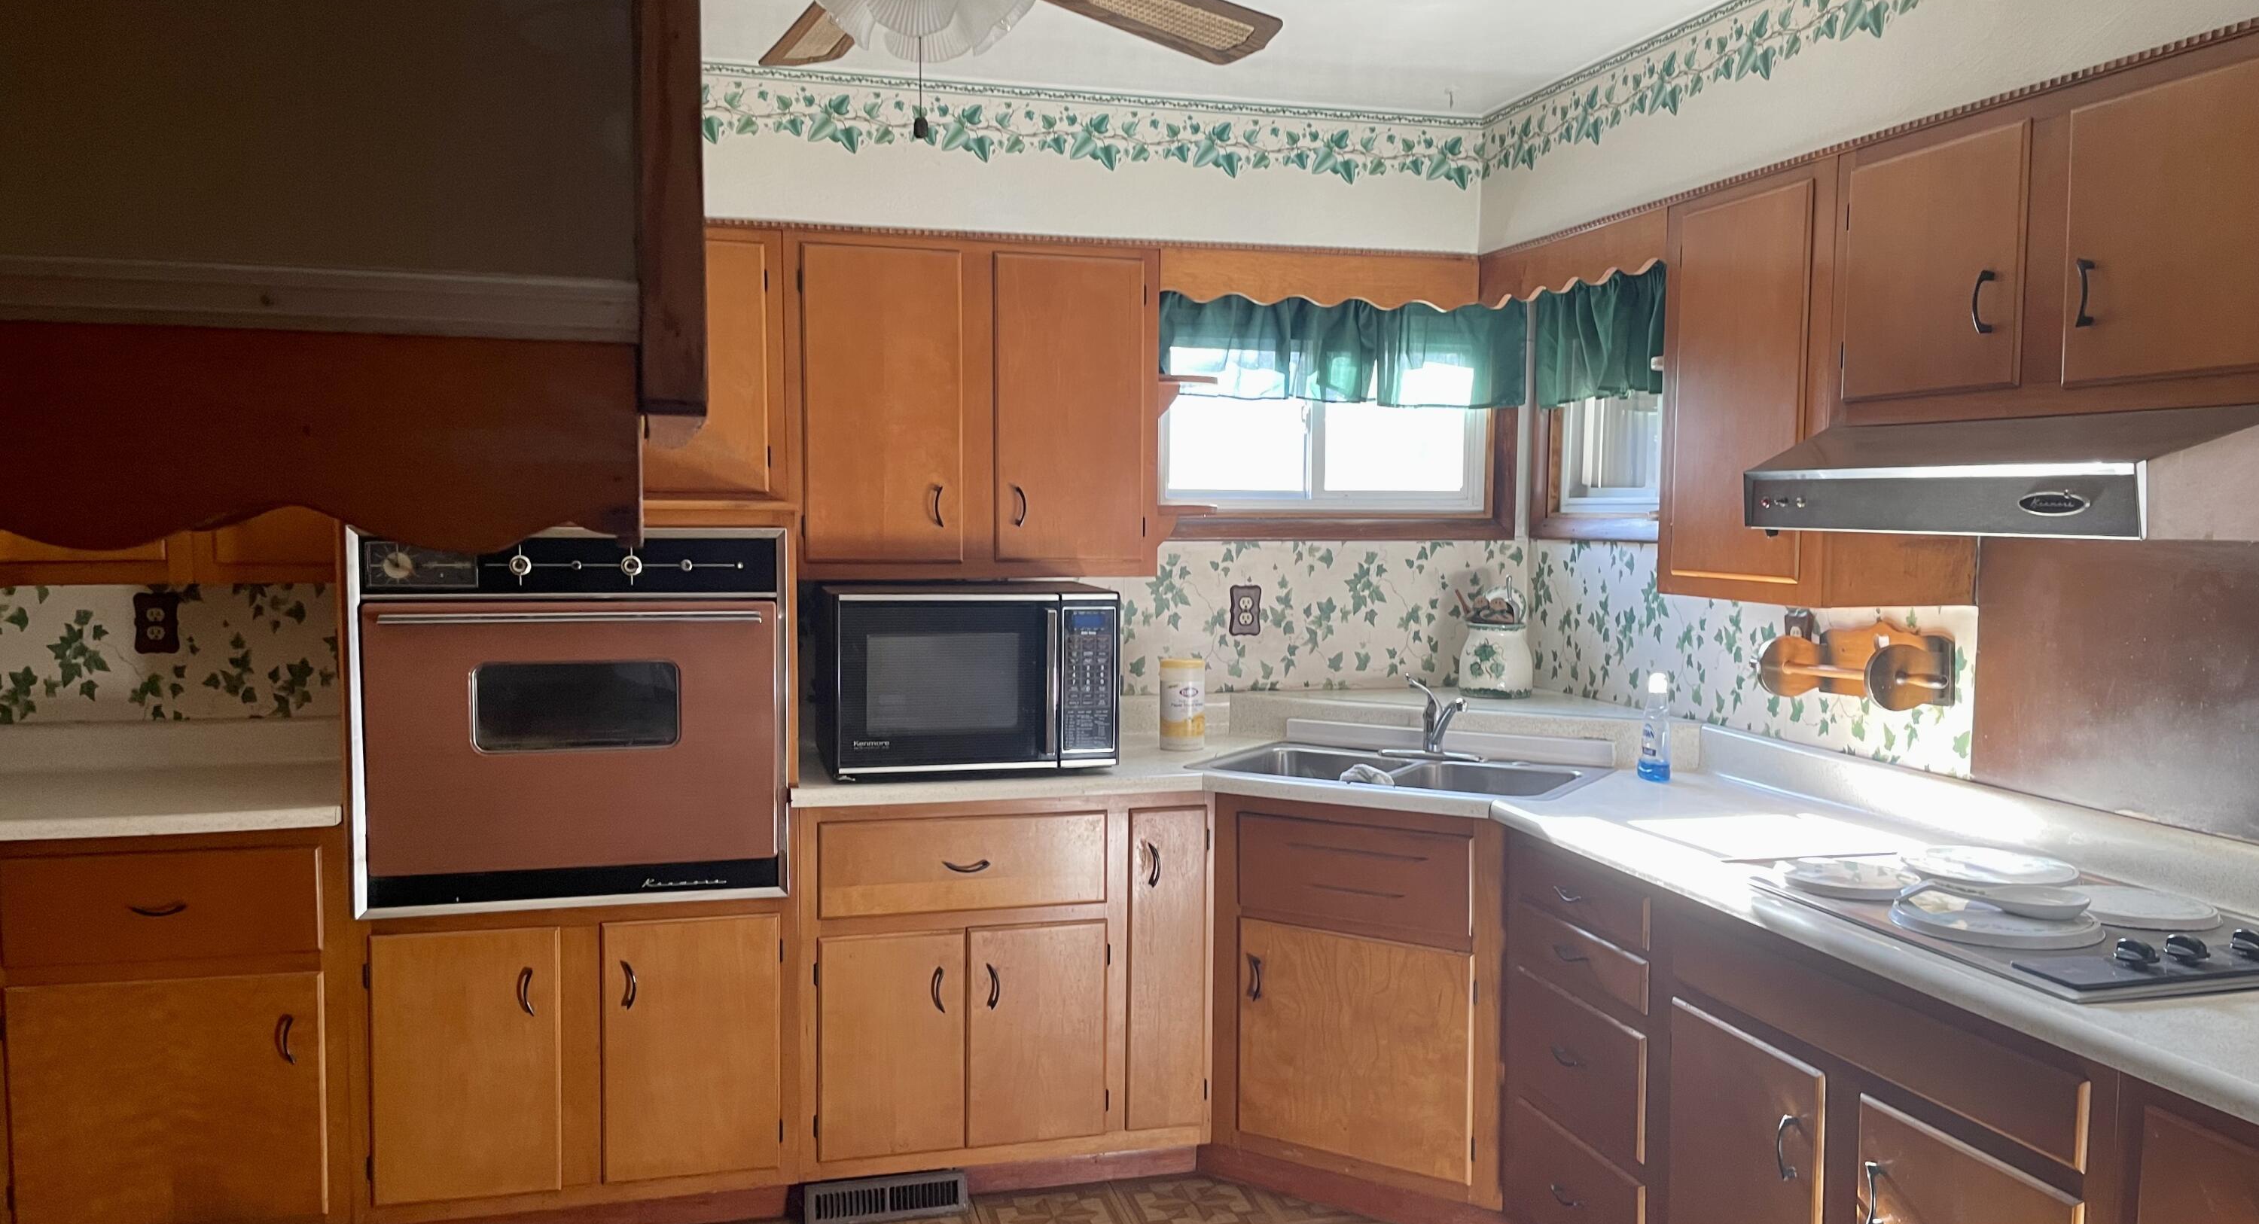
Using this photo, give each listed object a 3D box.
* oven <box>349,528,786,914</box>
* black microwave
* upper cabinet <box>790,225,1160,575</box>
[{"bbox_3d":[-1.143,0.194,3.551,0.810,0.745,0.540,-1,4,-15],"label":"oven"},{"bbox_3d":[-0.369,0.139,3.821,0.605,0.387,0.440,-1,4,-15],"label":"black microwave"},{"bbox_3d":[-0.373,-0.459,3.920,0.828,0.747,0.326,-1,4,-15],"label":"upper cabinet"}]

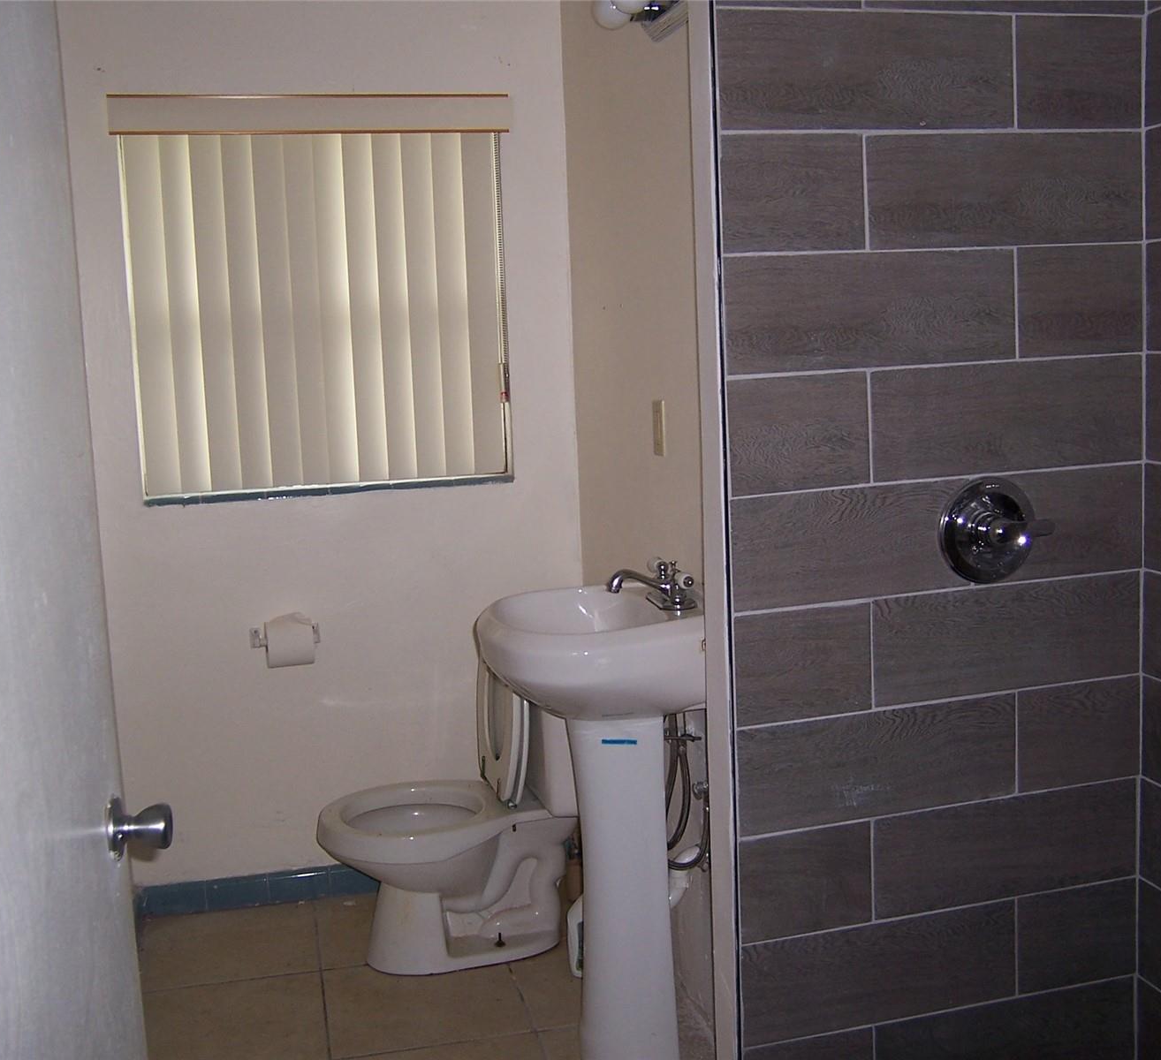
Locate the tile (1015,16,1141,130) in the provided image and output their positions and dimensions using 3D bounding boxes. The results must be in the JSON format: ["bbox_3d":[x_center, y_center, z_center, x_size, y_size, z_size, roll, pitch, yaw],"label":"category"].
[{"bbox_3d":[0.785,-0.718,2.125,0.224,0.169,0.010,-4,8,-13],"label":"tile"}]

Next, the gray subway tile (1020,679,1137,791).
[{"bbox_3d":[0.862,0.353,2.335,0.244,0.179,0.010,-4,7,-16],"label":"gray subway tile"}]

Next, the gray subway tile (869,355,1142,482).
[{"bbox_3d":[0.690,-0.180,2.171,0.483,0.174,0.010,-4,8,-13],"label":"gray subway tile"}]

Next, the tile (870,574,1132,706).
[{"bbox_3d":[0.725,0.182,2.275,0.517,0.179,0.010,-4,7,-16],"label":"tile"}]

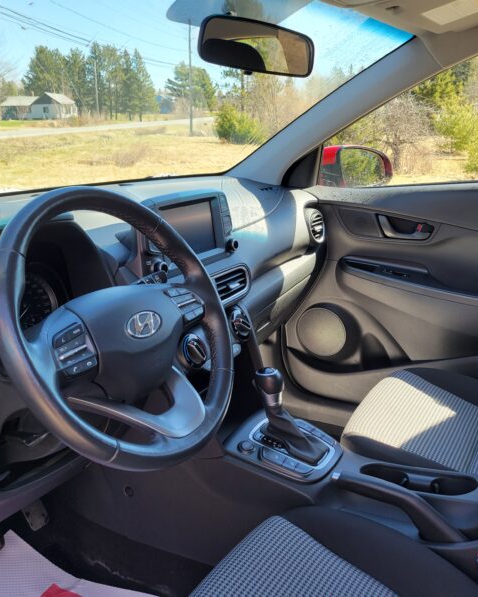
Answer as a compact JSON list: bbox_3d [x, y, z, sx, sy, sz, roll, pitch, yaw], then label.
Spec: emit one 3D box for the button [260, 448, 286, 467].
[{"bbox_3d":[0.063,0.286,1.078,0.045,0.011,0.023,16,23,26],"label":"button"}]

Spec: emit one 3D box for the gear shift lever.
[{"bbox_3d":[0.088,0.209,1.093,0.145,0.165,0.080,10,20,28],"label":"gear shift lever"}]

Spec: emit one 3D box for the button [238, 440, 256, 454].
[{"bbox_3d":[0.014,0.274,1.097,0.030,0.011,0.030,5,21,-2],"label":"button"}]

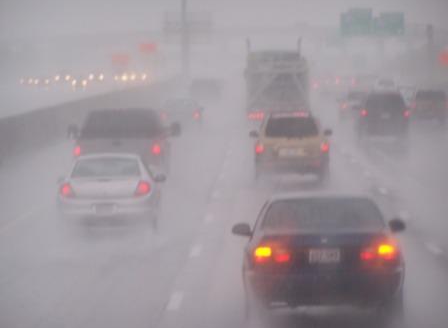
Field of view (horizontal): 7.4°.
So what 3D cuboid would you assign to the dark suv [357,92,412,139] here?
[{"bbox_3d":[6.133,-1.882,132.300,1.830,1.750,4.600,-1,2,1],"label":"dark suv"}]

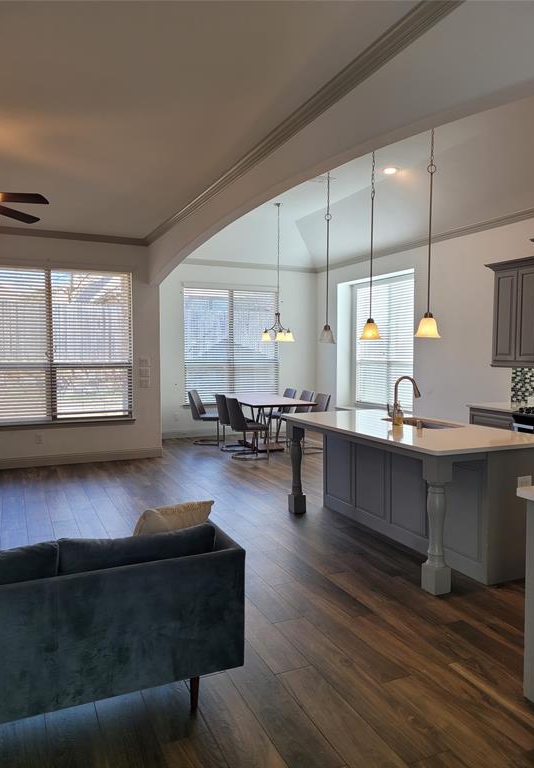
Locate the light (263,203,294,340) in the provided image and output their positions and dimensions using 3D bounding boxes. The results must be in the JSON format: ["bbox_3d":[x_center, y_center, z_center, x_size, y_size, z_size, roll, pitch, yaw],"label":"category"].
[{"bbox_3d":[0.164,-1.669,8.809,0.520,2.080,0.520,0,3,0],"label":"light"}]

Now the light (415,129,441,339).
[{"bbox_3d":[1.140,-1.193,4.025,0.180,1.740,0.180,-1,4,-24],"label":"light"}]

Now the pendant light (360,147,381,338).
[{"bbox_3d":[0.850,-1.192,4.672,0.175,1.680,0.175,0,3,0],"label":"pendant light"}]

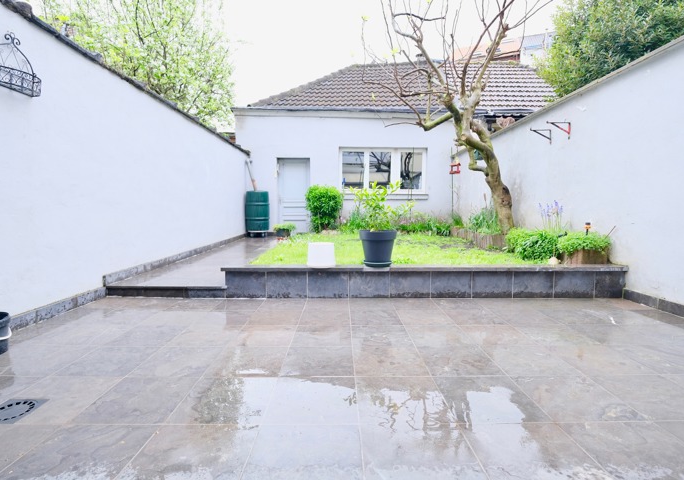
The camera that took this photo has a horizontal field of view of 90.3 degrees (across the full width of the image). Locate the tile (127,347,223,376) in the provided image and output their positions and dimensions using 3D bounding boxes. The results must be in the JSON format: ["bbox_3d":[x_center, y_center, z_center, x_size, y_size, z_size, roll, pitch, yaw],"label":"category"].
[{"bbox_3d":[-1.054,0.798,2.233,0.454,0.015,0.443,0,5,0],"label":"tile"}]

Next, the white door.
[{"bbox_3d":[-1.319,-1.197,9.438,0.896,2.094,0.080,0,5,0],"label":"white door"}]

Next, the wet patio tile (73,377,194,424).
[{"bbox_3d":[-1.054,0.838,1.792,0.454,0.015,0.443,0,5,0],"label":"wet patio tile"}]

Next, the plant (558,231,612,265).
[{"bbox_3d":[2.922,0.079,4.113,0.530,0.377,0.400,0,5,0],"label":"plant"}]

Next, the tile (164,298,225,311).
[{"bbox_3d":[-1.509,0.677,3.555,0.454,0.015,0.443,0,5,0],"label":"tile"}]

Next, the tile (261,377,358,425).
[{"bbox_3d":[-0.147,0.837,1.793,0.454,0.015,0.443,0,5,0],"label":"tile"}]

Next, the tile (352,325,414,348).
[{"bbox_3d":[0.303,0.752,2.636,0.447,0.020,0.440,0,6,0],"label":"tile"}]

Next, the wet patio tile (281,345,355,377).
[{"bbox_3d":[-0.145,0.797,2.219,0.450,0.020,0.450,0,5,0],"label":"wet patio tile"}]

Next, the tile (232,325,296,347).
[{"bbox_3d":[-0.601,0.757,2.674,0.454,0.015,0.443,0,5,0],"label":"tile"}]

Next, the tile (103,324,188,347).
[{"bbox_3d":[-1.497,0.755,2.625,0.447,0.020,0.440,0,6,0],"label":"tile"}]

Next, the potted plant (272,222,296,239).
[{"bbox_3d":[-1.508,-0.264,8.913,0.616,0.373,0.450,0,5,0],"label":"potted plant"}]

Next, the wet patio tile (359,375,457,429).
[{"bbox_3d":[0.307,0.837,1.793,0.454,0.015,0.443,0,5,0],"label":"wet patio tile"}]

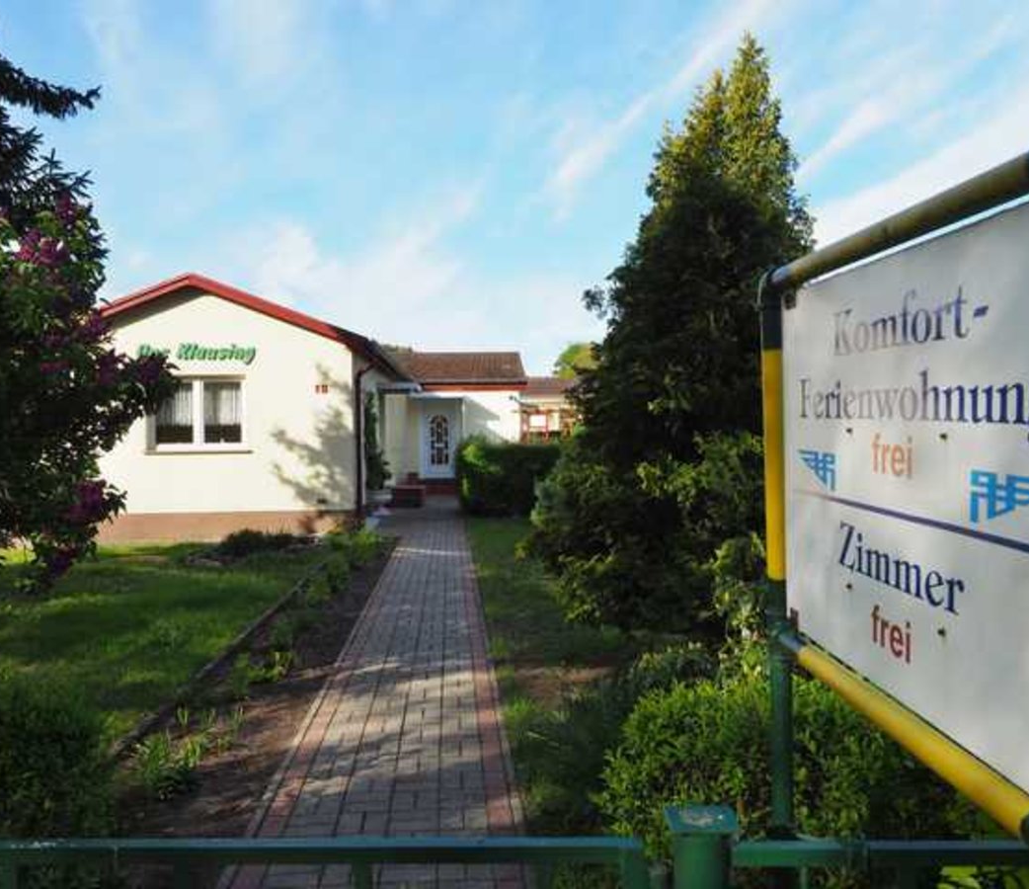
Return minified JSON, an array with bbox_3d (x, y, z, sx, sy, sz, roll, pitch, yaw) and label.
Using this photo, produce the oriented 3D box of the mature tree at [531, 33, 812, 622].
[{"bbox_3d":[1.540,-1.170,7.700,2.700,5.350,2.600,-1,0,-4],"label":"mature tree"}]

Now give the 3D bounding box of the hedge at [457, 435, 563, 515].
[{"bbox_3d":[0.120,0.710,17.900,2.600,1.550,1.400,-1,0,-4],"label":"hedge"}]

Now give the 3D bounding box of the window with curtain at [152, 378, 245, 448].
[{"bbox_3d":[-5.020,-0.490,13.030,1.470,1.130,0.150,-1,0,-4],"label":"window with curtain"}]

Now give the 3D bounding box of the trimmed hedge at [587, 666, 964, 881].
[{"bbox_3d":[0.770,1.090,2.300,1.100,0.800,0.800,-1,0,-3],"label":"trimmed hedge"}]

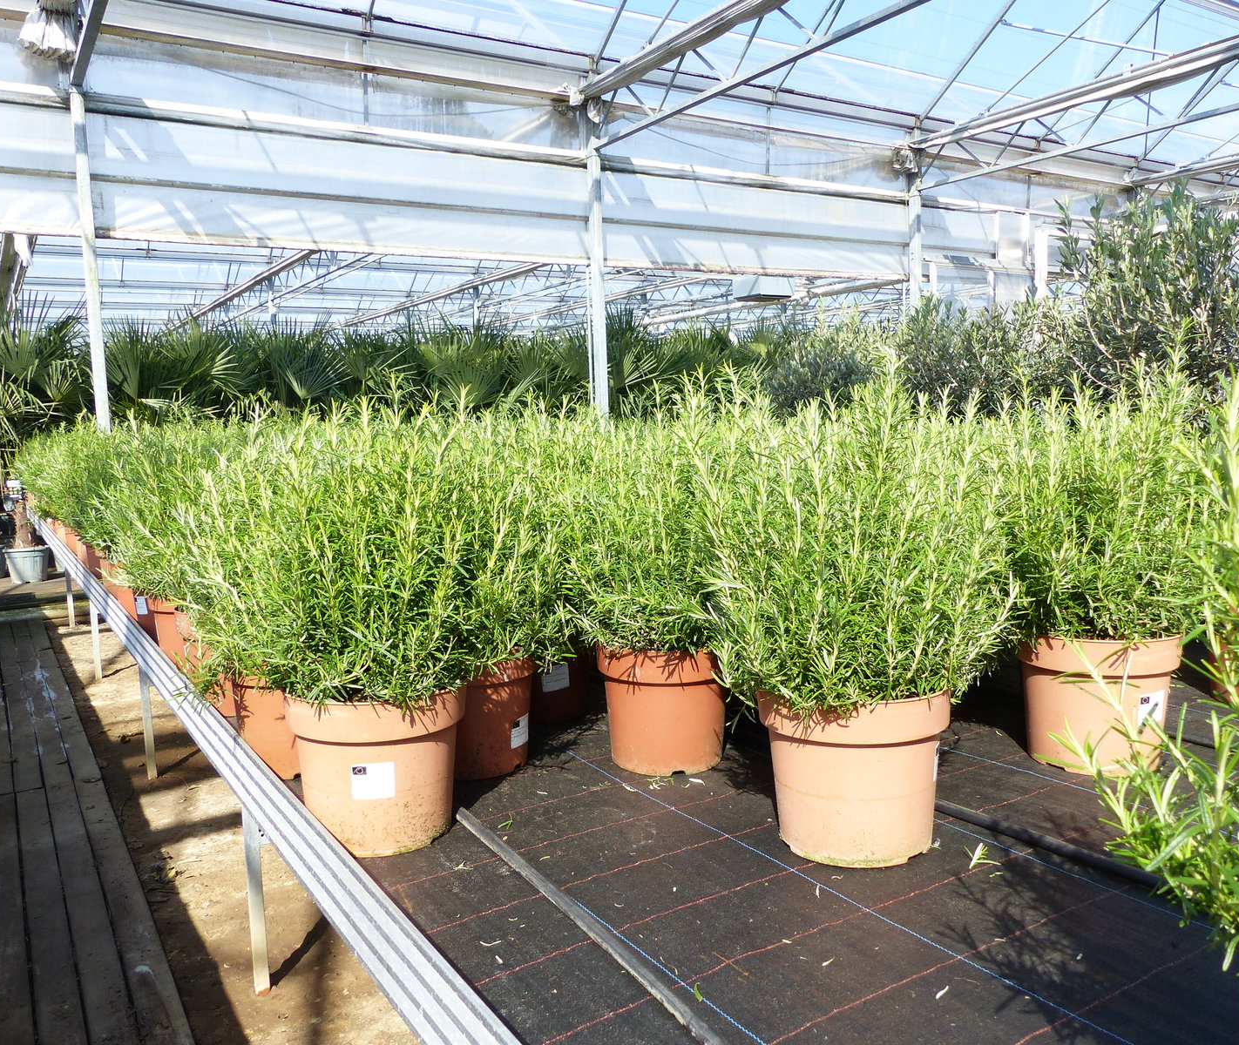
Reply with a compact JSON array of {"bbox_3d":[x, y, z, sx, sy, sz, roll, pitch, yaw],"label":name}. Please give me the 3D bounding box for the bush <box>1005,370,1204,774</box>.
[{"bbox_3d":[0.810,0.073,1.685,0.340,0.646,0.340,-2,6,0],"label":"bush"}]

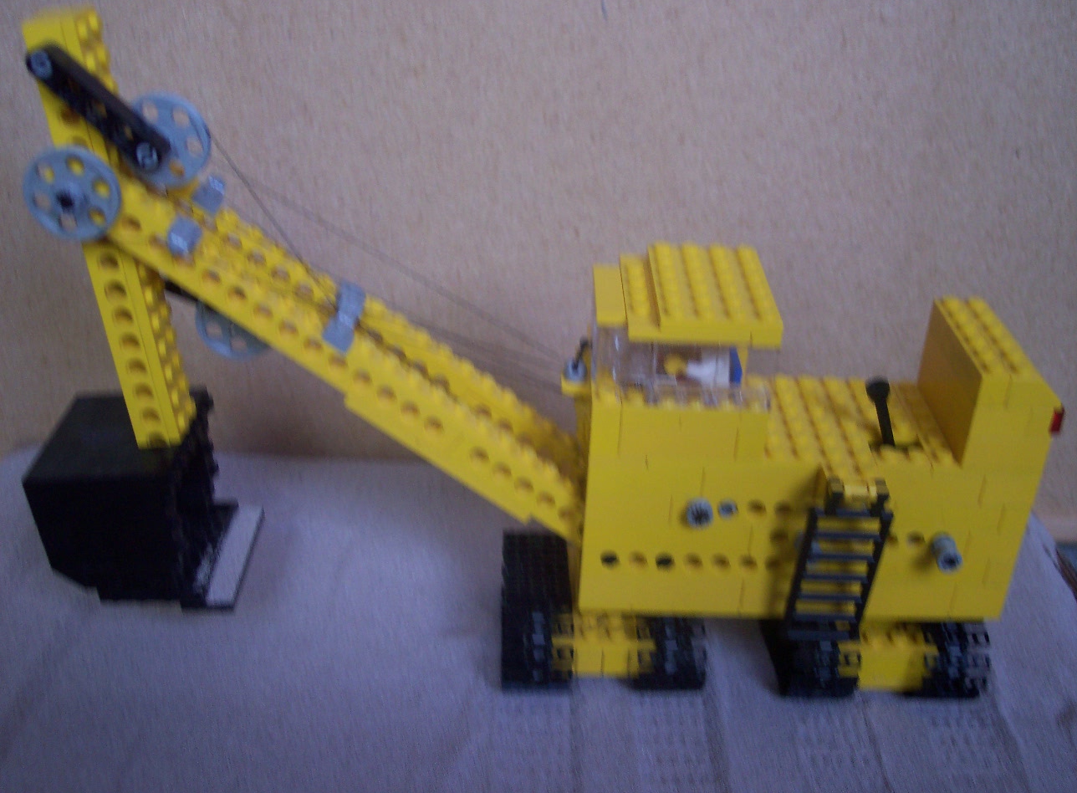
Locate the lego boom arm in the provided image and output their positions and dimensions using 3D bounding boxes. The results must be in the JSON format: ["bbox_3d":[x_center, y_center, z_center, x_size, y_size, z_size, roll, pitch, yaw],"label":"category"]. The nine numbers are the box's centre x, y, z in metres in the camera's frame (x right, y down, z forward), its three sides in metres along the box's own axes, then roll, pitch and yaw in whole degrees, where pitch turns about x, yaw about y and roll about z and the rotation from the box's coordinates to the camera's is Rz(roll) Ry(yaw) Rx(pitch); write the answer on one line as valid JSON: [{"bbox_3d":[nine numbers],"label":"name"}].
[{"bbox_3d":[-0.055,-0.028,0.325,0.145,0.154,0.045,1,31,0],"label":"lego boom arm"}]

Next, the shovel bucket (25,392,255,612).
[{"bbox_3d":[-0.118,0.031,0.363,0.051,0.049,0.048,-3,31,2],"label":"shovel bucket"}]

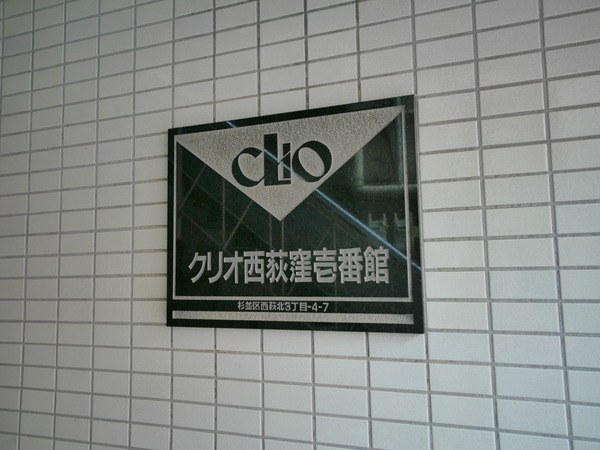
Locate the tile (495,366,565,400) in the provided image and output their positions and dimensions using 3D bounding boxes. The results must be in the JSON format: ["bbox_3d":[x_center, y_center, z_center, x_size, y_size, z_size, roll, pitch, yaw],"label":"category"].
[{"bbox_3d":[0.355,0.242,0.751,0.095,0.045,0.009,-3,-6,20],"label":"tile"}]

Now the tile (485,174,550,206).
[{"bbox_3d":[0.350,-0.054,0.782,0.095,0.045,0.008,-3,-6,20],"label":"tile"}]

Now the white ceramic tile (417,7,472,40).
[{"bbox_3d":[0.250,-0.349,0.845,0.095,0.044,0.008,-3,-6,20],"label":"white ceramic tile"}]

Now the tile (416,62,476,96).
[{"bbox_3d":[0.250,-0.247,0.832,0.095,0.045,0.008,-3,-6,20],"label":"tile"}]

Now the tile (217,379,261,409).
[{"bbox_3d":[-0.115,0.320,0.922,0.095,0.045,0.008,-3,-6,20],"label":"tile"}]

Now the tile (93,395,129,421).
[{"bbox_3d":[-0.395,0.383,1.018,0.095,0.045,0.009,-3,-6,20],"label":"tile"}]

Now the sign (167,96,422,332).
[{"bbox_3d":[-0.031,-0.010,0.902,0.498,0.400,0.022,-3,-6,20],"label":"sign"}]

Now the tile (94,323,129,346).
[{"bbox_3d":[-0.399,0.235,1.039,0.095,0.044,0.008,-3,-6,20],"label":"tile"}]

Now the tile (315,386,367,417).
[{"bbox_3d":[0.074,0.308,0.850,0.095,0.045,0.009,-3,-6,20],"label":"tile"}]

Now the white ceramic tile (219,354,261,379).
[{"bbox_3d":[-0.115,0.268,0.924,0.095,0.045,0.009,-3,-6,20],"label":"white ceramic tile"}]

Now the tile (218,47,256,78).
[{"bbox_3d":[-0.127,-0.326,0.979,0.095,0.045,0.008,-3,-6,20],"label":"tile"}]

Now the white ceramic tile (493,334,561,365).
[{"bbox_3d":[0.355,0.194,0.759,0.095,0.044,0.008,-3,-6,20],"label":"white ceramic tile"}]

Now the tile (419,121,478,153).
[{"bbox_3d":[0.253,-0.149,0.824,0.095,0.045,0.008,-3,-6,20],"label":"tile"}]

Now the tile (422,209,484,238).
[{"bbox_3d":[0.256,0.000,0.809,0.095,0.045,0.009,-3,-6,20],"label":"tile"}]

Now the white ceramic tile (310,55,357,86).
[{"bbox_3d":[0.062,-0.287,0.907,0.095,0.045,0.008,-3,-6,20],"label":"white ceramic tile"}]

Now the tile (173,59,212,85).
[{"bbox_3d":[-0.221,-0.321,1.017,0.095,0.045,0.008,-3,-6,20],"label":"tile"}]

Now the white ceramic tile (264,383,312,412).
[{"bbox_3d":[-0.020,0.313,0.887,0.095,0.045,0.008,-3,-6,20],"label":"white ceramic tile"}]

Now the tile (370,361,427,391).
[{"bbox_3d":[0.167,0.253,0.820,0.095,0.045,0.009,-3,-6,20],"label":"tile"}]

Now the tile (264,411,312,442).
[{"bbox_3d":[-0.019,0.362,0.879,0.095,0.045,0.008,-3,-6,20],"label":"tile"}]

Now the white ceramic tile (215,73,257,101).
[{"bbox_3d":[-0.127,-0.277,0.979,0.095,0.045,0.008,-3,-6,20],"label":"white ceramic tile"}]

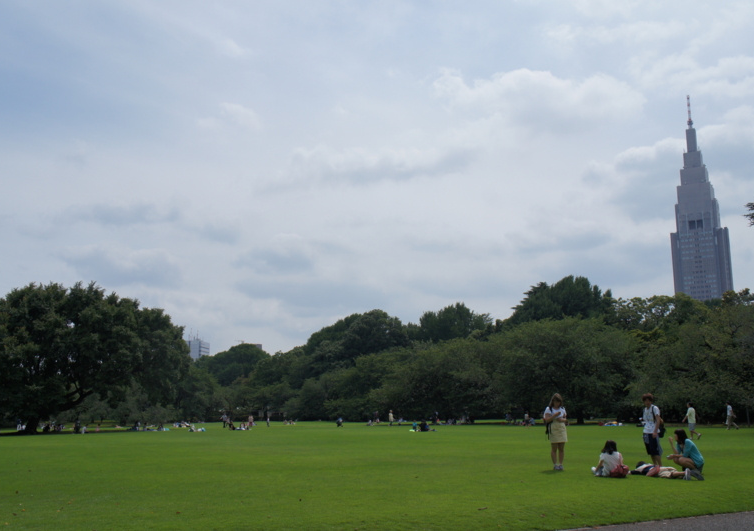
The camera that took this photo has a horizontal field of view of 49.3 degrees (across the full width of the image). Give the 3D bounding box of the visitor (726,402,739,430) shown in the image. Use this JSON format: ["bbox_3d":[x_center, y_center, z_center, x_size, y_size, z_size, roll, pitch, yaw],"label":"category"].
[{"bbox_3d":[21.705,9.184,50.138,0.740,1.700,0.480,-5,-11,24],"label":"visitor"}]

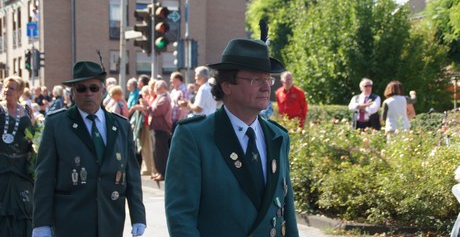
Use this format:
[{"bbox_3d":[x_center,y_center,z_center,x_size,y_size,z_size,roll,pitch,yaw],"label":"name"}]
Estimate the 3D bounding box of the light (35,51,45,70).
[{"bbox_3d":[-8.565,-2.601,34.500,0.360,0.940,0.280,-1,2,-23],"label":"light"}]

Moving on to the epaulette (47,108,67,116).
[{"bbox_3d":[-1.018,-0.035,4.500,0.125,0.020,0.055,-18,10,0],"label":"epaulette"}]

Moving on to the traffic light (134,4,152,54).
[{"bbox_3d":[-1.660,-1.669,14.600,0.350,0.930,0.280,-1,2,-20],"label":"traffic light"}]

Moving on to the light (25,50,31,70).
[{"bbox_3d":[-9.093,-2.601,34.500,0.280,0.930,0.340,2,3,40],"label":"light"}]

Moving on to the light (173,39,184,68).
[{"bbox_3d":[-1.649,-2.071,24.500,0.350,0.950,0.280,1,2,29],"label":"light"}]

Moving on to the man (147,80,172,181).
[{"bbox_3d":[-1.207,0.205,13.100,0.470,1.710,0.500,0,2,-12],"label":"man"}]

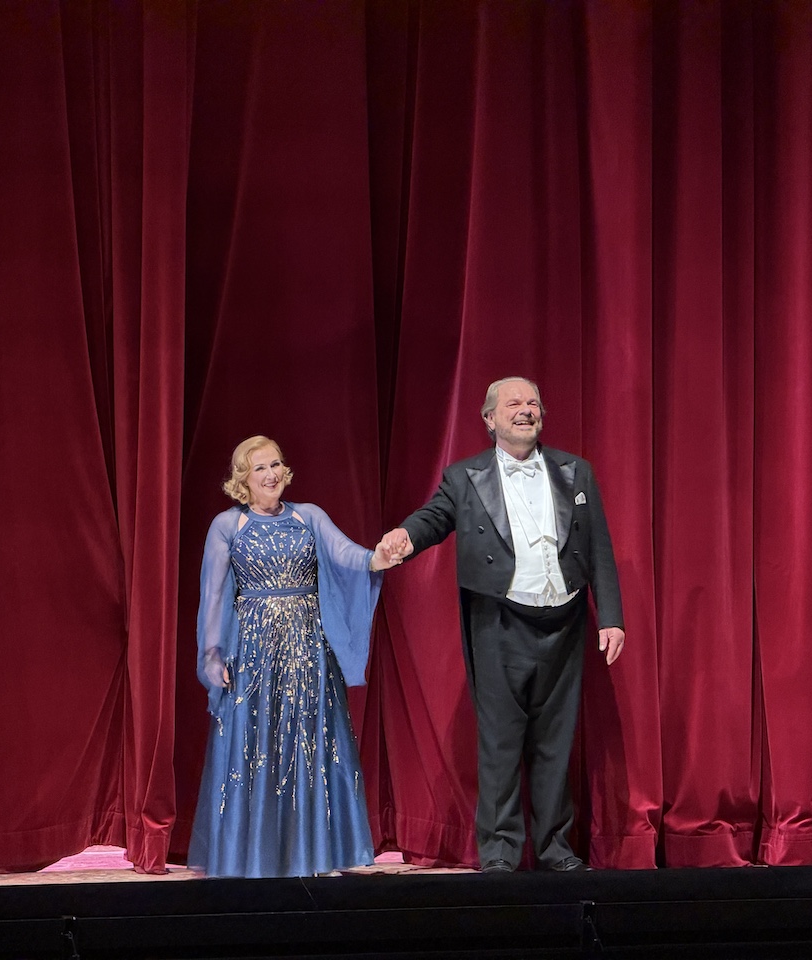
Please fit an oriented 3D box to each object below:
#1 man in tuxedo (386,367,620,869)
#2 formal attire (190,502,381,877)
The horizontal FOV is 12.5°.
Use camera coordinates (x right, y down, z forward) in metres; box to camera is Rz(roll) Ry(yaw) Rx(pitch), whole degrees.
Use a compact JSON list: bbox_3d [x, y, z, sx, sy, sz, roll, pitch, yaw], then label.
[{"bbox_3d":[0.365,0.549,14.000,0.900,1.870,0.480,-1,-2,-14],"label":"man in tuxedo"},{"bbox_3d":[-0.458,0.794,13.950,0.700,1.400,0.570,-1,-2,-8],"label":"formal attire"}]

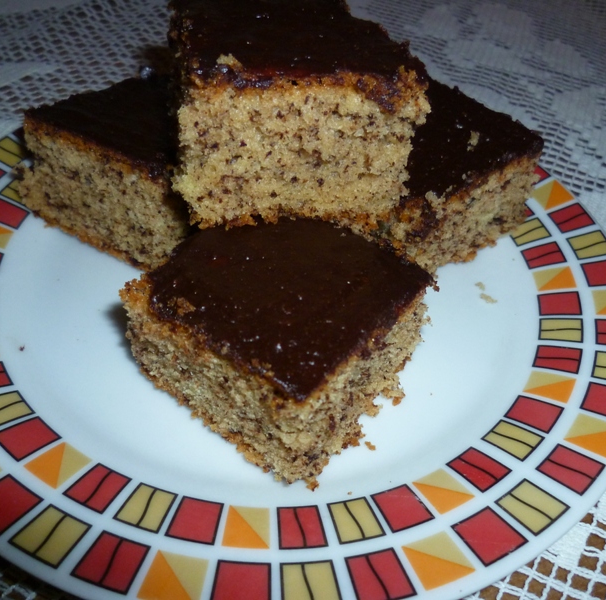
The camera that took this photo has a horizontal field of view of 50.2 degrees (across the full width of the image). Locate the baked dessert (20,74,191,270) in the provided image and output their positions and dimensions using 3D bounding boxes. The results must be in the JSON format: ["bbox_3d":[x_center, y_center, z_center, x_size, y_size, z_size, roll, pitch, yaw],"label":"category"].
[{"bbox_3d":[-0.050,-0.042,0.208,0.051,0.034,0.049,26,38,14],"label":"baked dessert"}]

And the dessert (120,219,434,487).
[{"bbox_3d":[-0.006,0.008,0.167,0.053,0.034,0.050,31,51,23],"label":"dessert"}]

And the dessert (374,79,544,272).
[{"bbox_3d":[0.039,-0.041,0.216,0.051,0.033,0.051,-29,52,-19],"label":"dessert"}]

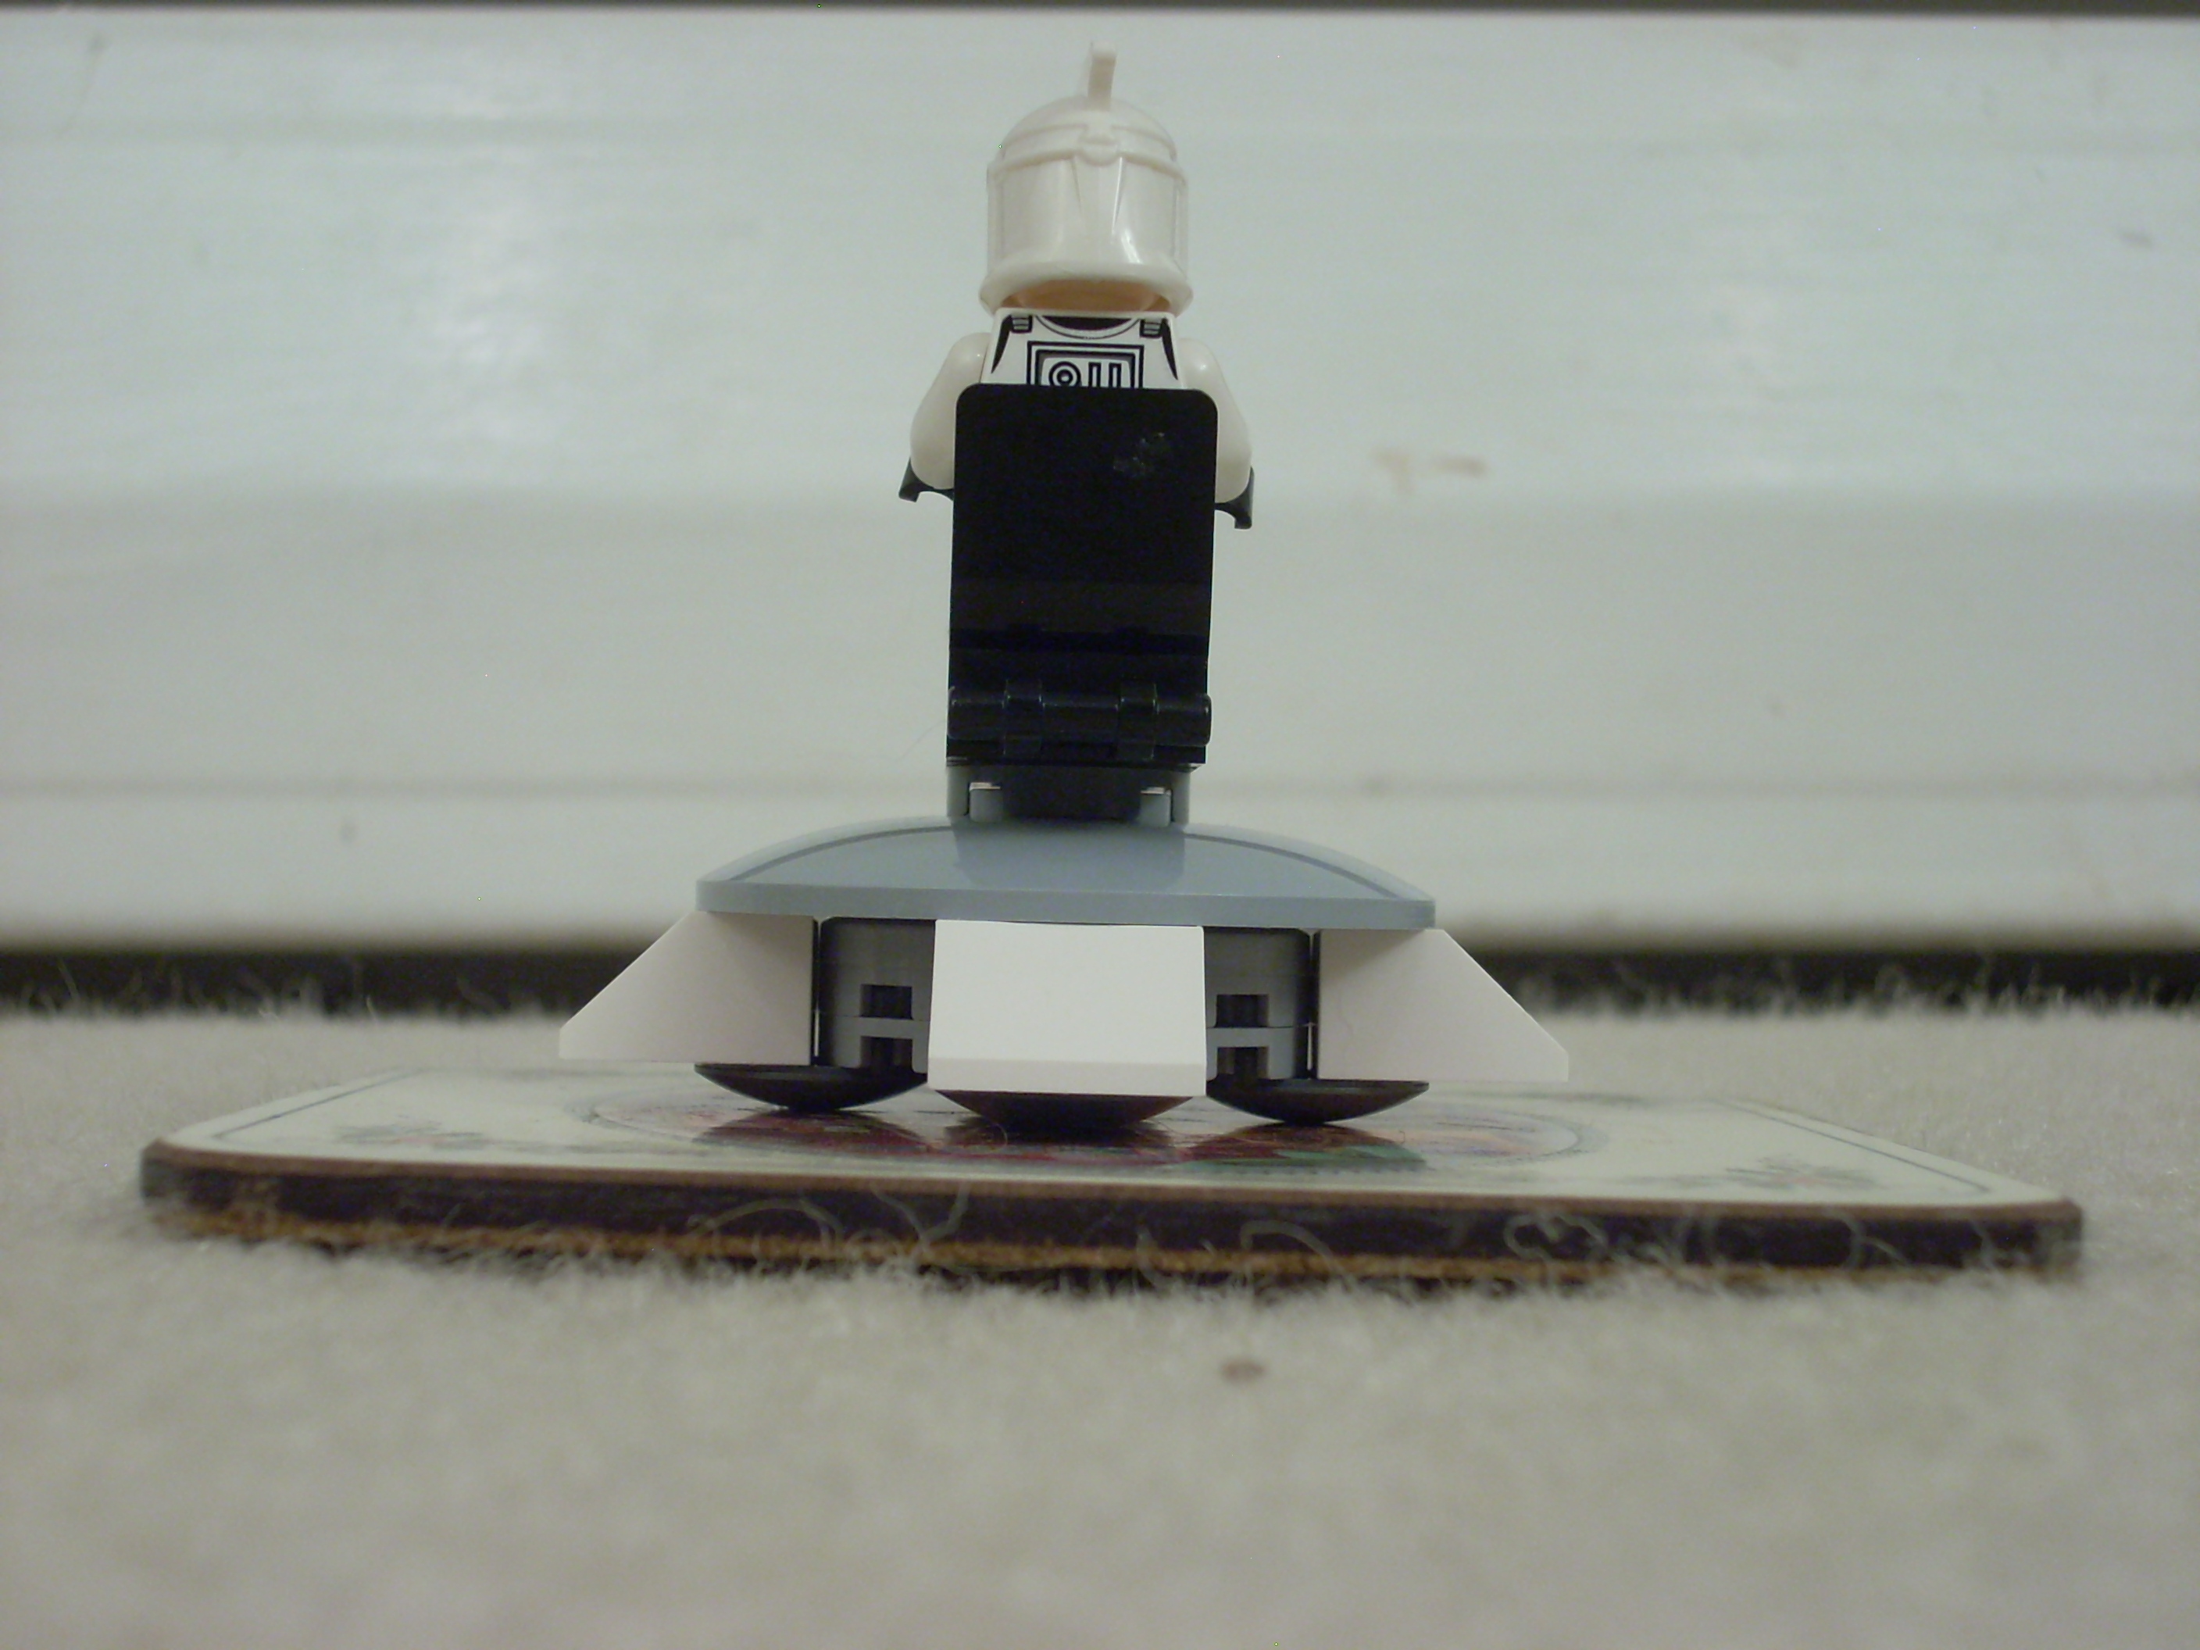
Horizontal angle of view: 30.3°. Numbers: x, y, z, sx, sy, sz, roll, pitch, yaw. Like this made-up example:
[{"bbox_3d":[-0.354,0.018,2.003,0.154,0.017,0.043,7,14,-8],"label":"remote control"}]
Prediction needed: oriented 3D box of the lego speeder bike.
[{"bbox_3d":[-0.002,-0.016,0.266,0.064,0.070,0.065,1,-1,-1],"label":"lego speeder bike"}]

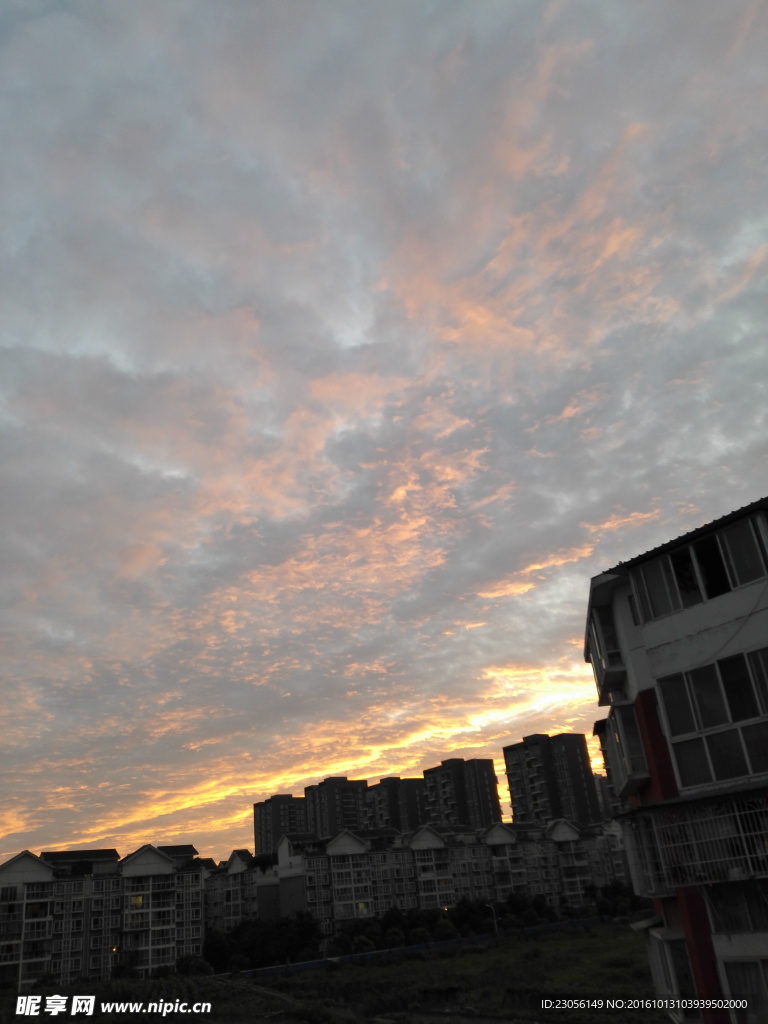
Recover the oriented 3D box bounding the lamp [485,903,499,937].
[{"bbox_3d":[19.579,74.499,150.041,0.350,6.300,1.900,15,-32,-37],"label":"lamp"}]

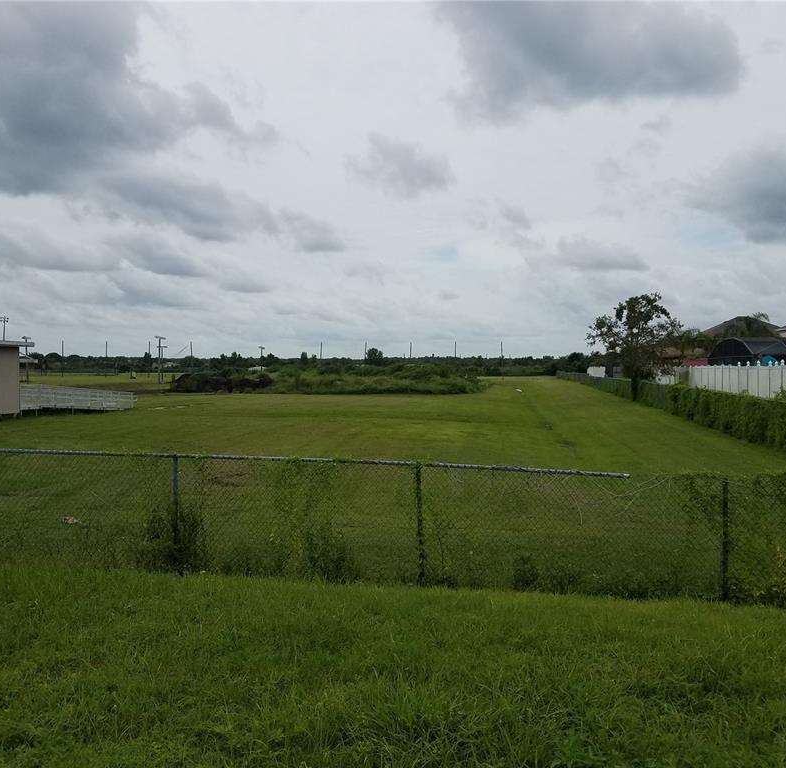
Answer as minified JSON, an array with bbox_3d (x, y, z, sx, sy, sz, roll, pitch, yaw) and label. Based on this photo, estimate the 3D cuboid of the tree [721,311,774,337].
[{"bbox_3d":[30.880,-3.050,67.000,4.900,6.800,4.800,0,1,9],"label":"tree"}]

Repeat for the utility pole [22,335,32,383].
[{"bbox_3d":[-46.640,-3.080,98.000,1.200,6.200,0.450,0,1,9],"label":"utility pole"}]

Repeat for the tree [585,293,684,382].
[{"bbox_3d":[14.850,-2.280,47.300,5.800,6.700,5.500,0,1,9],"label":"tree"}]

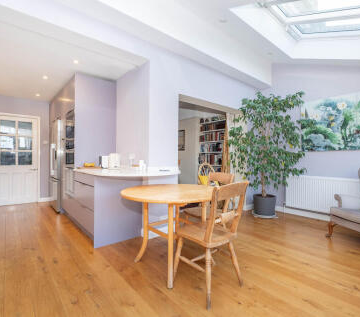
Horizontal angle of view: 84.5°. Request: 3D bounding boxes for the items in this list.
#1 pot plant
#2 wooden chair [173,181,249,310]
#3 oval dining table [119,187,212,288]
[{"bbox_3d":[1.520,-0.081,3.470,1.100,2.250,1.200,0,0,-40],"label":"pot plant"},{"bbox_3d":[0.267,0.611,1.605,0.480,0.850,0.470,0,0,-37],"label":"wooden chair"},{"bbox_3d":[-0.050,0.675,1.980,1.050,0.725,1.050,0,0,-40],"label":"oval dining table"}]

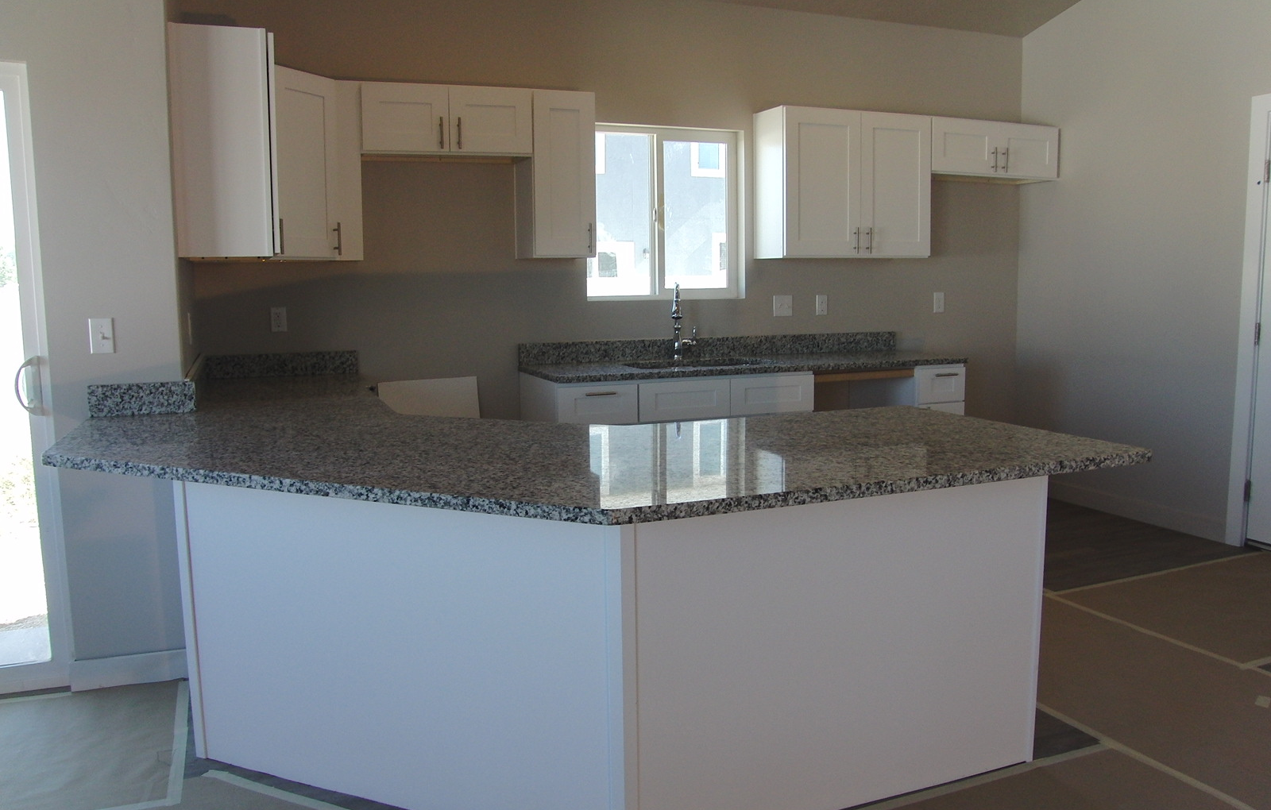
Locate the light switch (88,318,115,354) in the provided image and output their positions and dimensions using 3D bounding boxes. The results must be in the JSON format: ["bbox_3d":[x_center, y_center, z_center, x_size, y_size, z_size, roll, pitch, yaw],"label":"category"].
[{"bbox_3d":[-1.729,-0.223,3.094,0.073,0.116,0.014,-4,8,-21],"label":"light switch"}]

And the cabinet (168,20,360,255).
[{"bbox_3d":[-1.386,-0.943,3.715,0.684,0.757,1.138,-4,8,-21],"label":"cabinet"}]

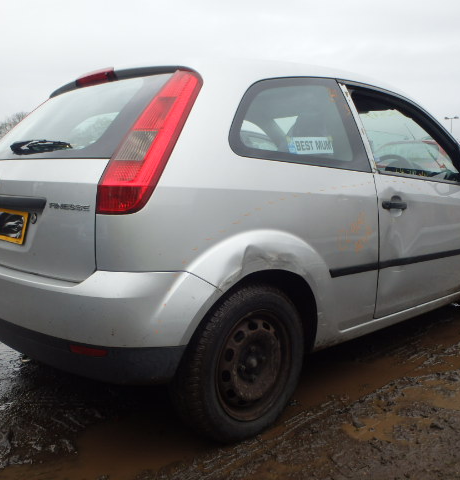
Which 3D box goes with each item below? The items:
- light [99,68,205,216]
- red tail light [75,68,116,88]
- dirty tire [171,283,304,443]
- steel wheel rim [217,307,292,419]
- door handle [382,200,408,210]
[{"bbox_3d":[-0.241,-0.336,1.653,0.184,0.623,0.118,12,-26,25],"label":"light"},{"bbox_3d":[-0.559,-0.688,2.206,0.070,0.050,0.325,-7,10,-43],"label":"red tail light"},{"bbox_3d":[0.041,0.445,1.925,0.585,0.585,0.180,-7,10,-43],"label":"dirty tire"},{"bbox_3d":[0.055,0.444,1.911,0.395,0.395,0.130,-7,10,-43],"label":"steel wheel rim"},{"bbox_3d":[0.764,-0.162,2.390,0.205,0.037,0.045,-7,10,-43],"label":"door handle"}]

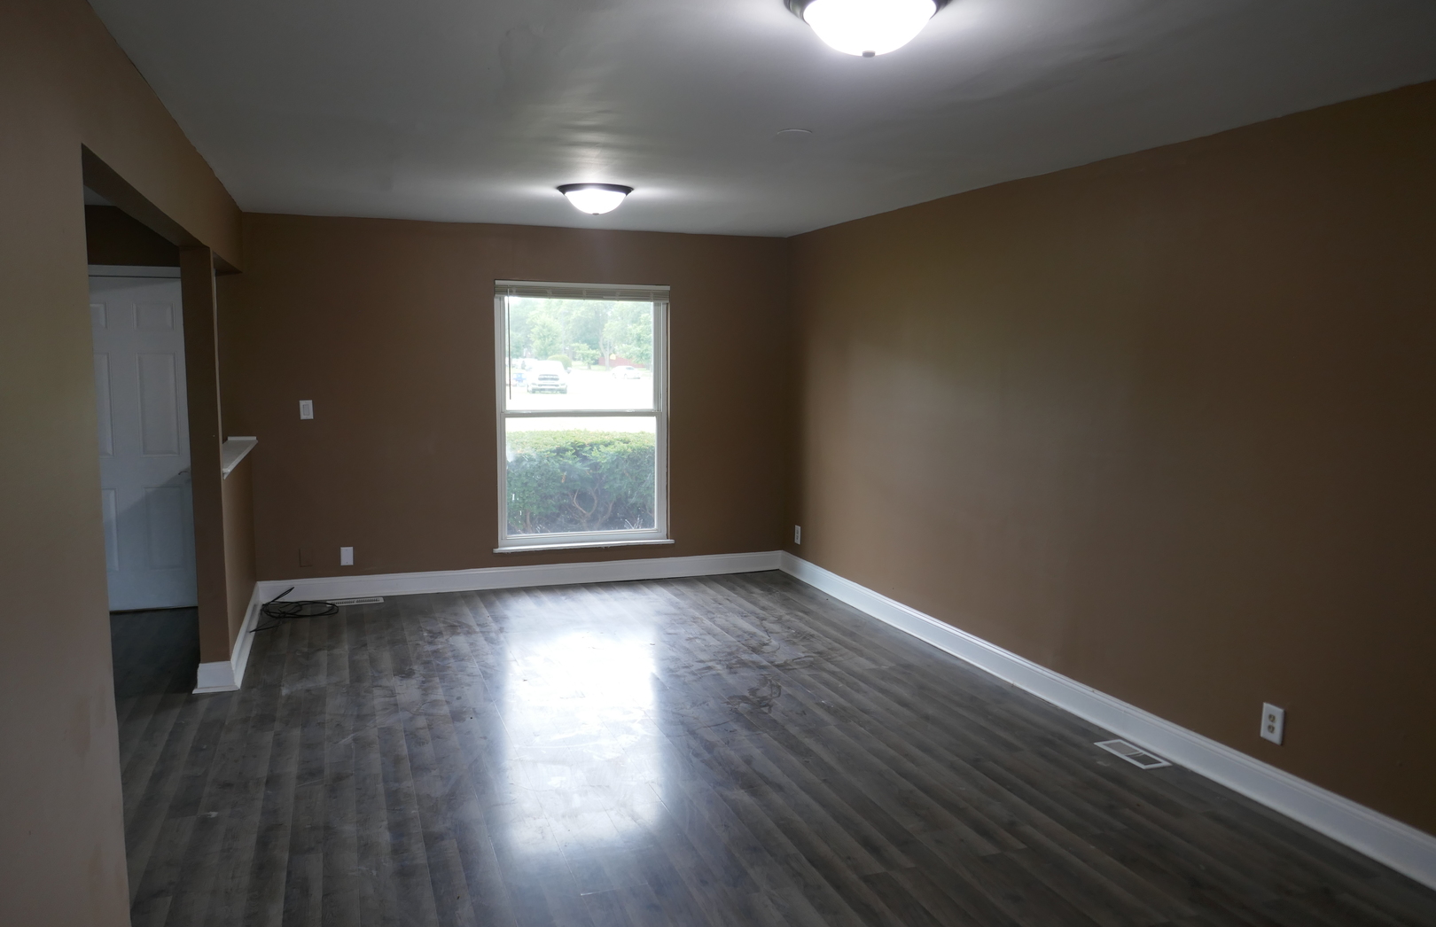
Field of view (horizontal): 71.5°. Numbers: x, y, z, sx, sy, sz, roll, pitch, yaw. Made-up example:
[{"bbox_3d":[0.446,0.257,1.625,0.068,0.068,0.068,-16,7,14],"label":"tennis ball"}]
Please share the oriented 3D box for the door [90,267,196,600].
[{"bbox_3d":[-3.561,-0.100,6.029,0.880,2.020,0.045,-2,7,-18],"label":"door"}]

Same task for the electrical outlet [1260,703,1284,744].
[{"bbox_3d":[1.965,0.924,3.531,0.012,0.121,0.077,-2,7,-22],"label":"electrical outlet"}]

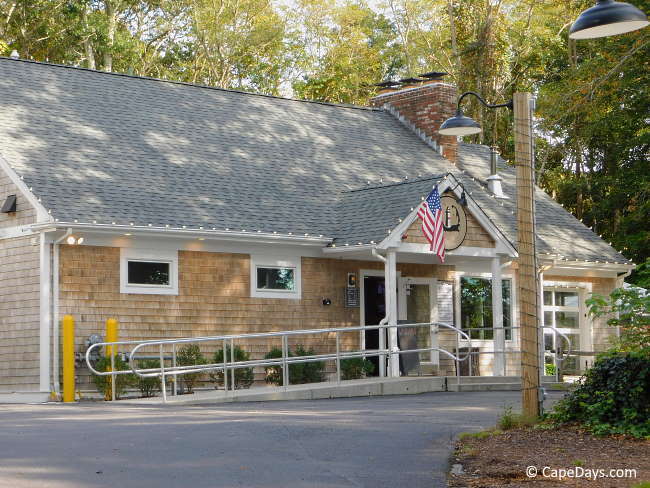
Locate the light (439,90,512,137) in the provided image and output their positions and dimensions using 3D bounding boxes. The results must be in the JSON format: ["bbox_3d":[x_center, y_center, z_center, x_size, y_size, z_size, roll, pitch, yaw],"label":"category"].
[{"bbox_3d":[1.502,-1.288,14.778,0.761,0.422,0.410,-2,-5,18],"label":"light"}]

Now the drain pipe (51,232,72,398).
[{"bbox_3d":[-4.299,1.141,24.753,0.100,2.780,0.500,4,-7,-41],"label":"drain pipe"}]

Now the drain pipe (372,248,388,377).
[{"bbox_3d":[1.051,1.258,27.752,0.370,2.390,0.120,4,-7,-41],"label":"drain pipe"}]

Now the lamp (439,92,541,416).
[{"bbox_3d":[1.597,0.082,14.631,0.921,3.114,0.410,-2,-5,18],"label":"lamp"}]

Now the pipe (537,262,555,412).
[{"bbox_3d":[4.885,1.764,32.745,0.100,2.780,0.460,4,-7,-41],"label":"pipe"}]

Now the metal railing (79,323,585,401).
[{"bbox_3d":[0.181,2.057,26.611,10.000,1.320,3.250,4,-7,-41],"label":"metal railing"}]

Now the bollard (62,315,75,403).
[{"bbox_3d":[-4.128,1.855,24.229,0.180,1.400,0.180,-1,-5,0],"label":"bollard"}]

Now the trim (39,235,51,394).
[{"bbox_3d":[-4.620,1.142,24.878,0.120,2.630,0.130,4,-7,-41],"label":"trim"}]

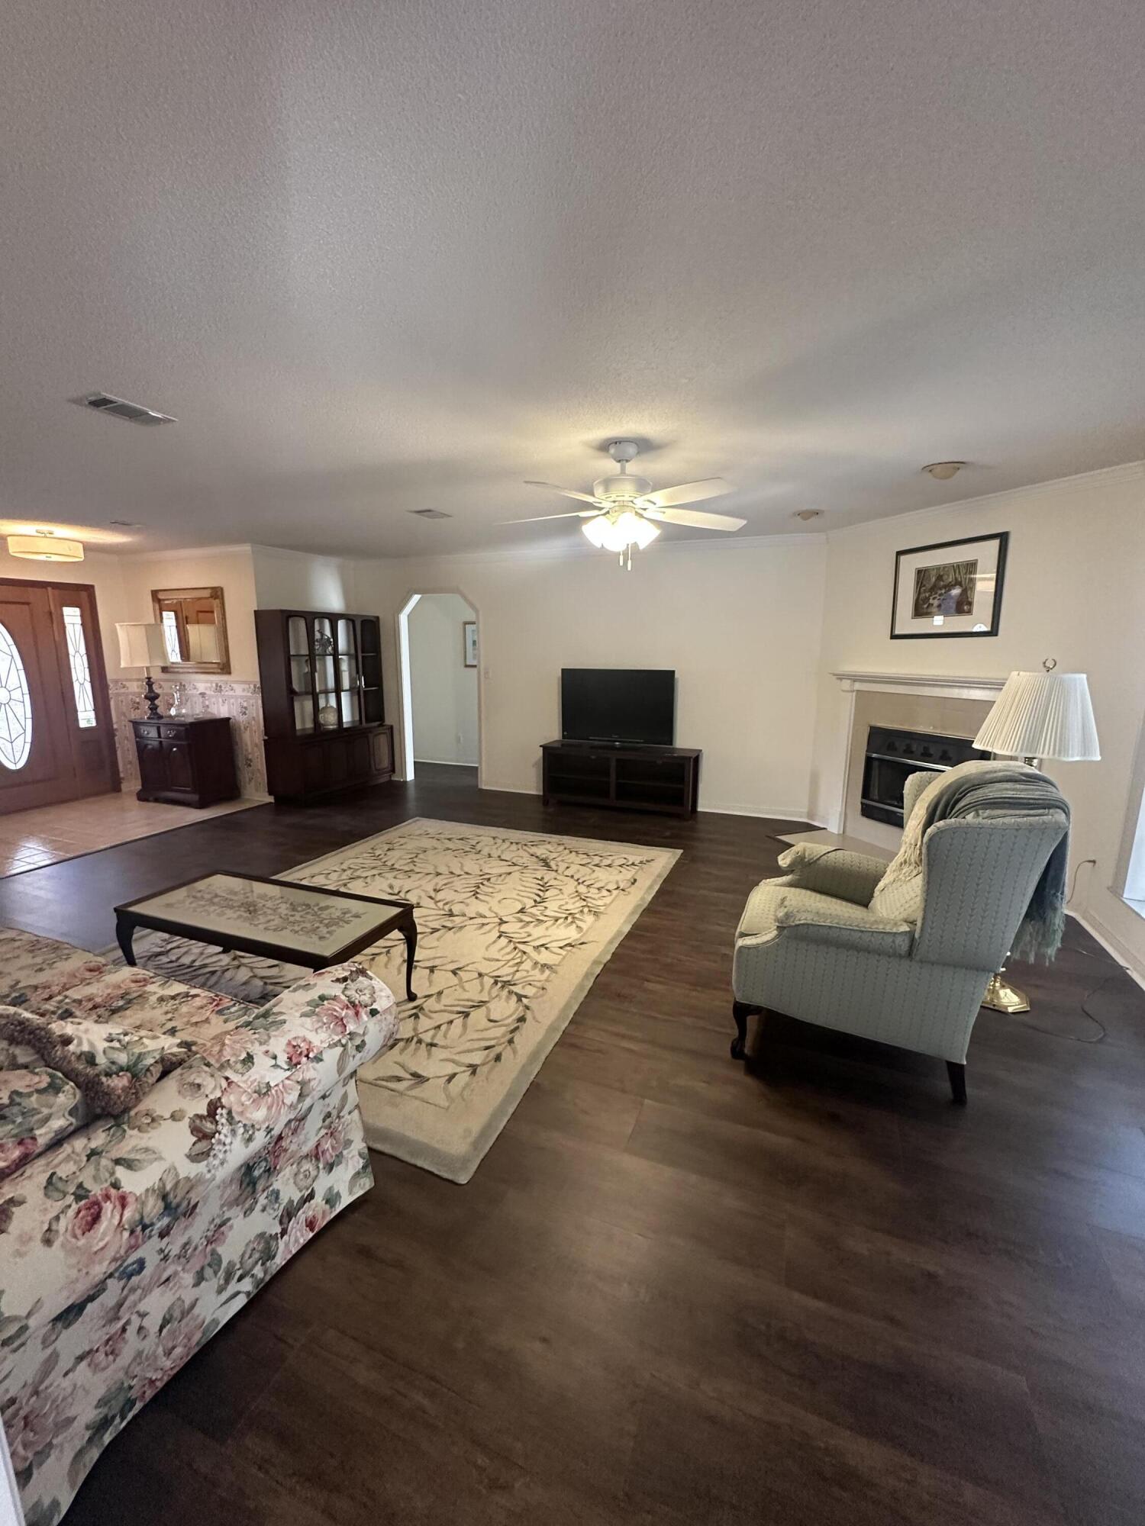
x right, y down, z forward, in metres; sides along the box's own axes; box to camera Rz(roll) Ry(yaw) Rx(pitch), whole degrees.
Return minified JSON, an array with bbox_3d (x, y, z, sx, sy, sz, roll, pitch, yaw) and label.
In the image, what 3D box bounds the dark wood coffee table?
[{"bbox_3d":[-1.252,0.792,2.549,1.121,0.414,0.495,4,11,21],"label":"dark wood coffee table"}]

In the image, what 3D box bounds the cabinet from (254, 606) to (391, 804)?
[{"bbox_3d":[-2.487,-0.595,6.417,0.434,1.848,1.404,4,10,21],"label":"cabinet"}]

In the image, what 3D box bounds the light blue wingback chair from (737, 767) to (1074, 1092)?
[{"bbox_3d":[1.148,0.526,2.375,0.929,1.060,0.798,4,10,19],"label":"light blue wingback chair"}]

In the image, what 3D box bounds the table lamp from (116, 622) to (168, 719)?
[{"bbox_3d":[-4.149,-0.888,6.062,0.353,0.909,0.353,4,10,21],"label":"table lamp"}]

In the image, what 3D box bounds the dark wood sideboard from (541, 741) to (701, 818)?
[{"bbox_3d":[0.453,0.155,5.858,1.470,0.599,0.404,4,10,21],"label":"dark wood sideboard"}]

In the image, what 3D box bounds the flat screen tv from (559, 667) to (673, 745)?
[{"bbox_3d":[0.415,-0.510,5.806,1.098,0.722,0.242,4,10,21],"label":"flat screen tv"}]

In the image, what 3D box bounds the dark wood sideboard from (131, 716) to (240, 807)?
[{"bbox_3d":[-3.840,-0.026,6.127,0.838,0.808,0.475,4,10,21],"label":"dark wood sideboard"}]

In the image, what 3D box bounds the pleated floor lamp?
[{"bbox_3d":[1.845,0.308,2.536,0.424,1.444,0.424,4,10,21],"label":"pleated floor lamp"}]

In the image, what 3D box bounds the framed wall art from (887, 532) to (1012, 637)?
[{"bbox_3d":[2.537,-1.175,4.217,0.035,0.636,0.798,-4,11,-22],"label":"framed wall art"}]

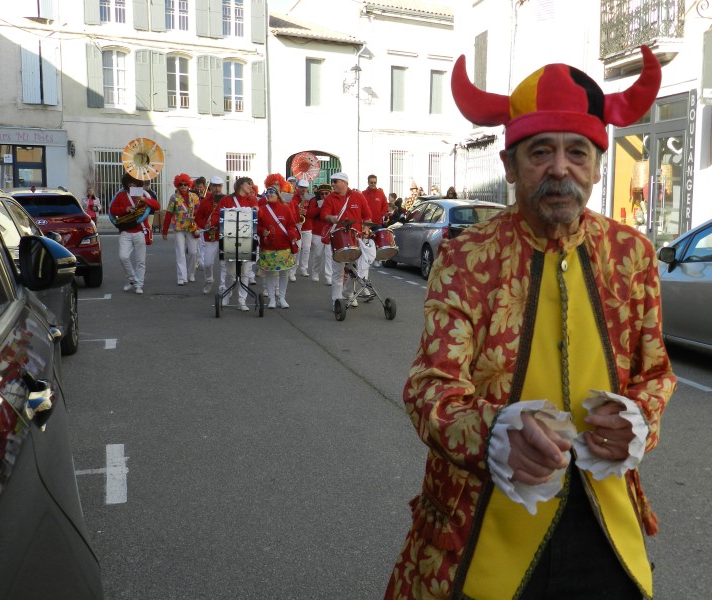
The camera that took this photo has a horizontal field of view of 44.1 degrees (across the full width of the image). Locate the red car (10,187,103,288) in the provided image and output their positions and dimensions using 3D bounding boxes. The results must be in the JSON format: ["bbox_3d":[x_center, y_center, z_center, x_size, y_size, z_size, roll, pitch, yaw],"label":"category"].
[{"bbox_3d":[-5.352,-1.088,14.767,1.800,1.560,4.165,-2,7,-22],"label":"red car"}]

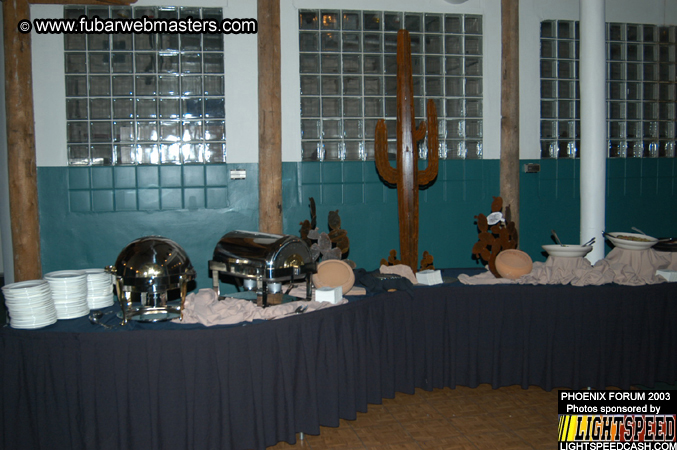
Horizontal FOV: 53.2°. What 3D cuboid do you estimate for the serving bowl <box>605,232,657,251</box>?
[{"bbox_3d":[2.153,0.125,4.970,0.385,0.080,0.385,3,5,0],"label":"serving bowl"}]

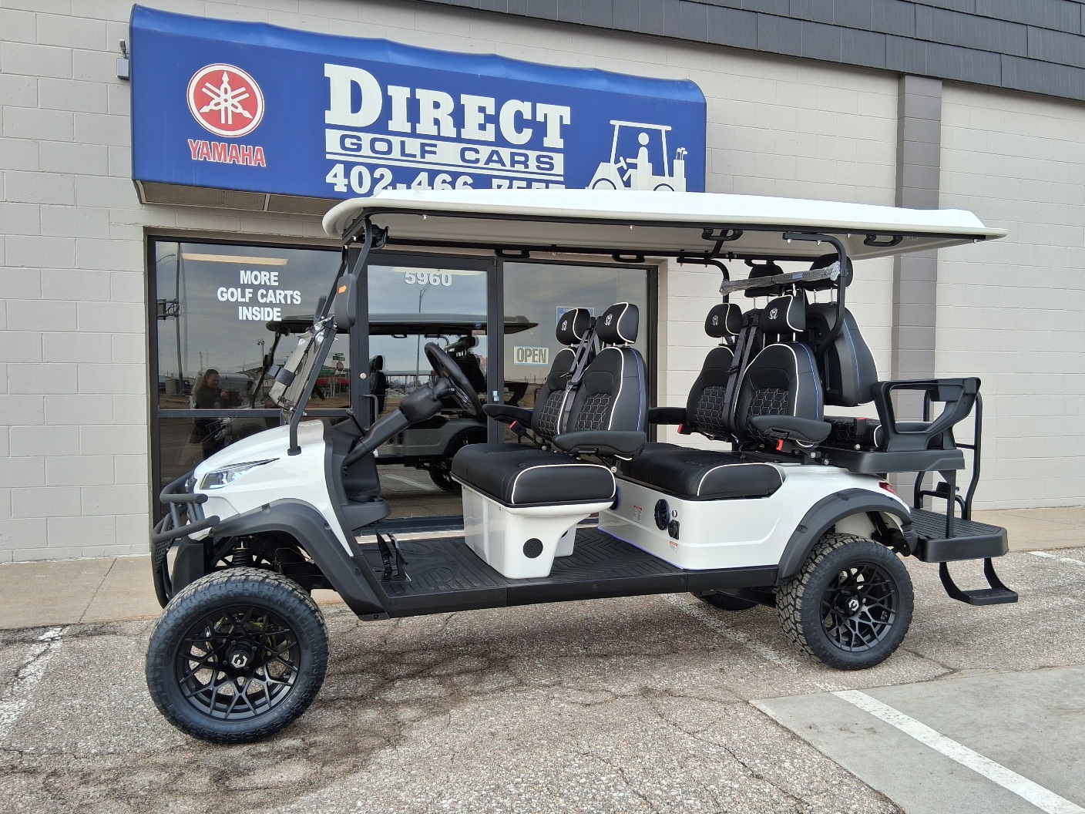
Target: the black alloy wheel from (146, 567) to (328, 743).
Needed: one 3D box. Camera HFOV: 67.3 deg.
[{"bbox_3d":[-1.044,0.852,2.804,0.575,0.575,0.230,0,3,-18],"label":"black alloy wheel"}]

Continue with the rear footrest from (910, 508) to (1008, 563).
[{"bbox_3d":[1.829,0.630,4.250,0.510,0.135,0.900,0,3,-18],"label":"rear footrest"}]

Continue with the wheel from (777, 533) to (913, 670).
[{"bbox_3d":[1.304,0.849,3.580,0.575,0.575,0.230,0,3,-18],"label":"wheel"}]

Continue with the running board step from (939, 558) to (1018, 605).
[{"bbox_3d":[2.075,0.809,3.892,0.300,0.198,0.210,0,3,-18],"label":"running board step"}]

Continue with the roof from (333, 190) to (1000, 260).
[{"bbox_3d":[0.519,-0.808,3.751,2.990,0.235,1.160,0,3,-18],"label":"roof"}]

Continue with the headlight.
[{"bbox_3d":[-1.089,0.236,2.903,0.270,0.120,0.210,0,3,-18],"label":"headlight"}]

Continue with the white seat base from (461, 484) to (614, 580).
[{"bbox_3d":[-0.080,0.496,3.591,0.415,0.295,0.980,0,3,-18],"label":"white seat base"}]

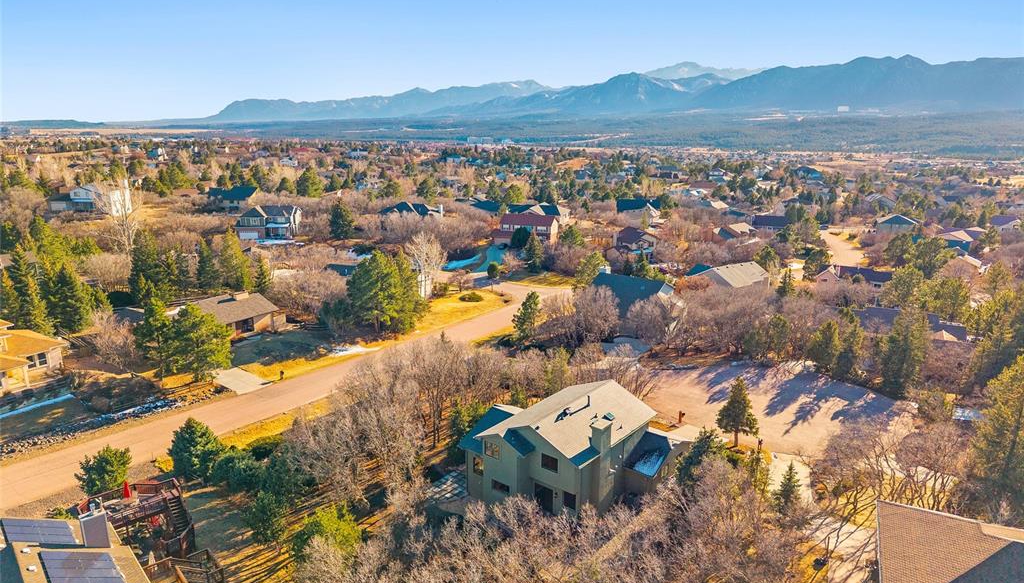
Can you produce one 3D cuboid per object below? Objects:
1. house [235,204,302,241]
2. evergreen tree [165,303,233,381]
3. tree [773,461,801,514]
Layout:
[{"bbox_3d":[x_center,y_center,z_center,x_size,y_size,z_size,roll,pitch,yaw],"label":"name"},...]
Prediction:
[{"bbox_3d":[-65.550,-19.050,191.580,14.360,8.340,11.500,0,14,0],"label":"house"},{"bbox_3d":[-37.992,6.108,85.455,7.320,9.270,7.320,0,14,0],"label":"evergreen tree"},{"bbox_3d":[22.750,16.080,58.590,2.310,4.650,2.310,0,14,0],"label":"tree"}]

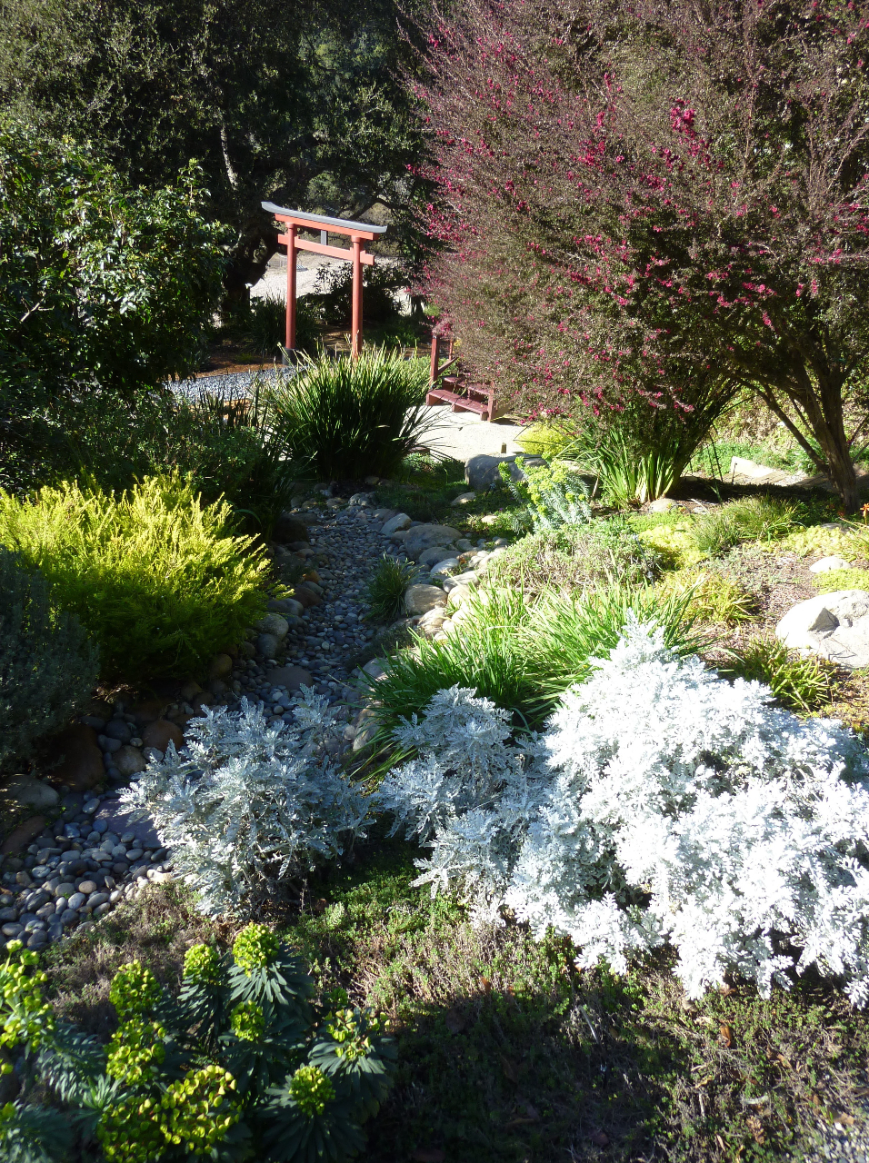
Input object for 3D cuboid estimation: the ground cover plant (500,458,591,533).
[{"bbox_3d":[0.872,-0.689,6.650,0.720,0.530,0.620,7,29,7],"label":"ground cover plant"}]

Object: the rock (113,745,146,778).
[{"bbox_3d":[-1.391,0.817,3.835,0.140,0.124,0.133,-9,31,-21],"label":"rock"}]

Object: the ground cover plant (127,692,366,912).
[{"bbox_3d":[-0.528,0.626,2.420,0.680,0.450,0.600,-4,29,-13],"label":"ground cover plant"}]

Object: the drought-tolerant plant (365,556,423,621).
[{"bbox_3d":[-0.331,0.048,6.730,0.463,0.480,0.417,2,28,-3],"label":"drought-tolerant plant"}]

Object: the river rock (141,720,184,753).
[{"bbox_3d":[-1.062,0.604,3.280,0.165,0.110,0.130,-8,30,-19],"label":"river rock"}]

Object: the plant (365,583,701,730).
[{"bbox_3d":[0.415,0.334,3.650,1.420,0.500,0.850,7,29,7],"label":"plant"}]

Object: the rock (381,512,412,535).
[{"bbox_3d":[-0.331,-0.495,7.200,0.280,0.170,0.210,2,29,-3],"label":"rock"}]

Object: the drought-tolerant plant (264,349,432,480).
[{"bbox_3d":[-1.085,-2.111,10.598,2.072,1.487,1.864,0,29,-6],"label":"drought-tolerant plant"}]

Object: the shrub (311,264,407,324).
[{"bbox_3d":[-1.703,-6.398,18.687,2.045,1.272,1.738,1,29,-5],"label":"shrub"}]

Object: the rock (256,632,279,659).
[{"bbox_3d":[-1.149,0.442,5.791,0.147,0.179,0.147,-3,29,-11],"label":"rock"}]

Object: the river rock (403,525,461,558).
[{"bbox_3d":[-0.013,-0.390,8.276,0.574,0.322,0.431,4,28,0],"label":"river rock"}]

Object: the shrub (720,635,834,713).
[{"bbox_3d":[1.405,0.377,3.450,0.440,0.250,0.380,16,31,23],"label":"shrub"}]

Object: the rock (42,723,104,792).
[{"bbox_3d":[-1.289,0.626,3.000,0.215,0.190,0.230,-11,32,-25],"label":"rock"}]

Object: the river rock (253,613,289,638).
[{"bbox_3d":[-1.196,0.329,6.162,0.262,0.174,0.235,-2,29,-11],"label":"river rock"}]

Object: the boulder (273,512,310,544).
[{"bbox_3d":[-1.158,-0.431,6.800,0.290,0.220,0.270,-2,29,-10],"label":"boulder"}]

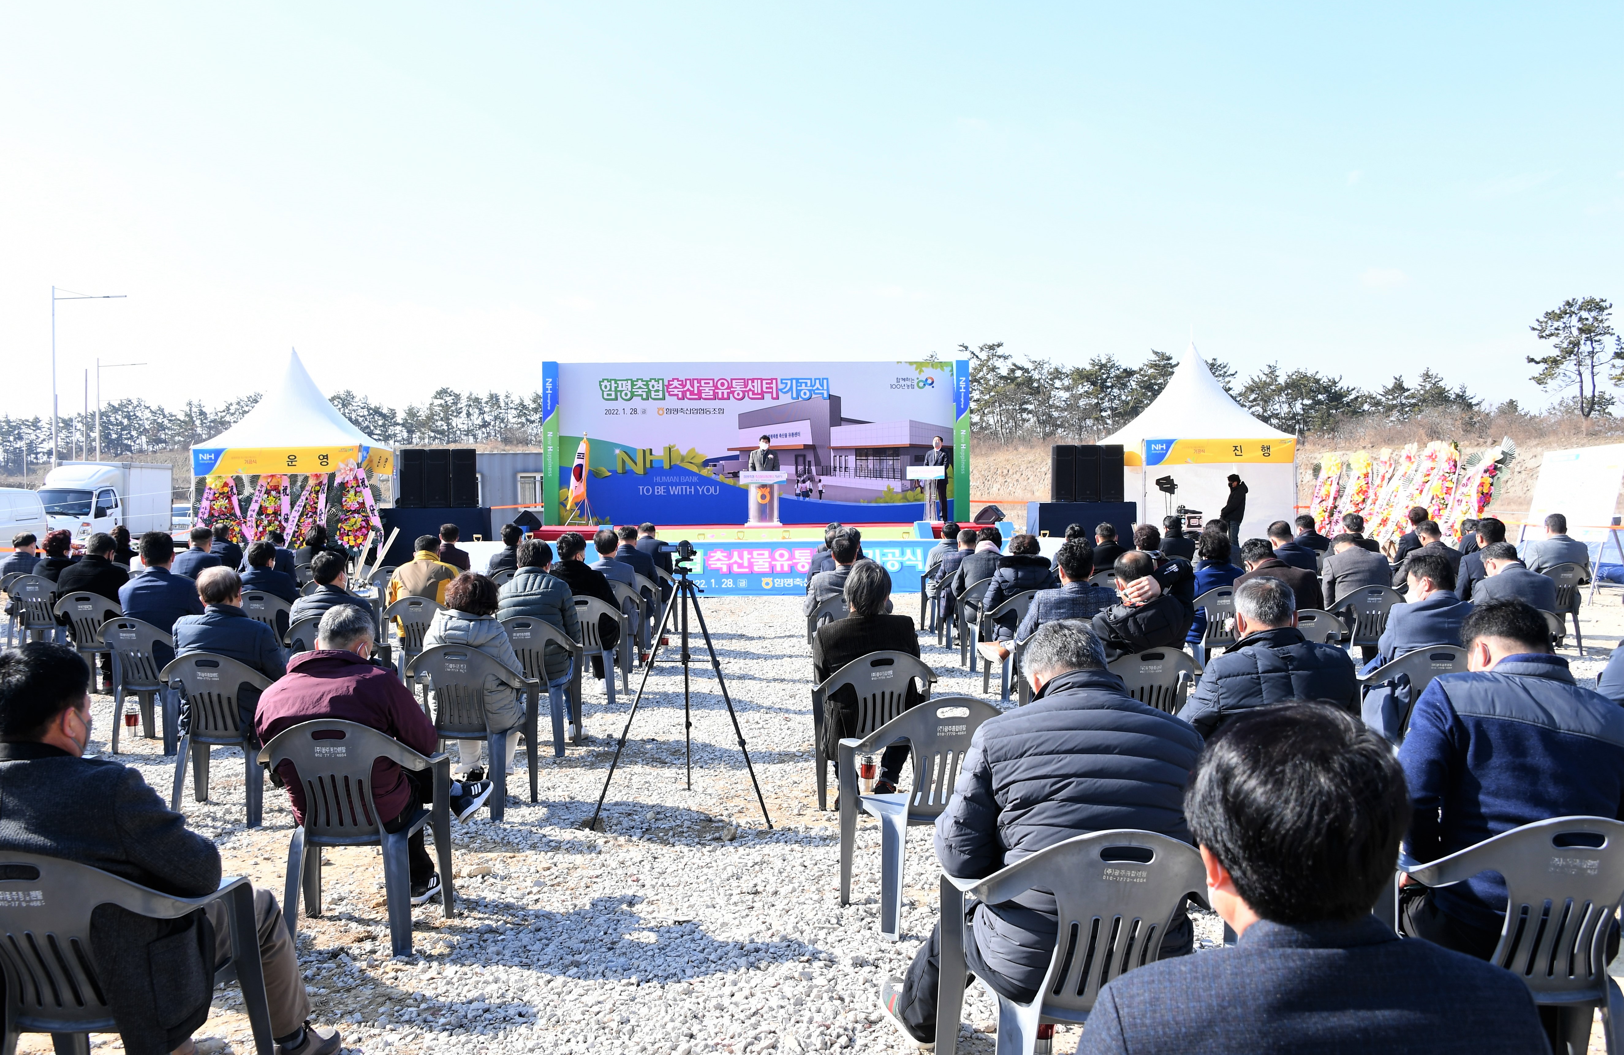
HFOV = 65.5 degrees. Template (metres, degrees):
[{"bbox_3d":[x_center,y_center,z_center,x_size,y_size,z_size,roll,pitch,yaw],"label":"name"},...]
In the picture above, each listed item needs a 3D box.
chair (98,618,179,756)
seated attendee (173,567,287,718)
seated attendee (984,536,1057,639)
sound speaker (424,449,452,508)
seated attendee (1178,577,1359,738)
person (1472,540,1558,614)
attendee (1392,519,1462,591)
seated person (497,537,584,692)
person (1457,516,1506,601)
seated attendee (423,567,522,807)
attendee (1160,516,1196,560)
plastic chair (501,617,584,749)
[{"bbox_3d":[-3.758,0.884,7.245,0.555,0.780,0.530,0,2,9],"label":"chair"},{"bbox_3d":[-2.665,0.745,6.075,0.560,1.210,0.820,0,2,4],"label":"seated attendee"},{"bbox_3d":[1.517,0.615,9.264,0.537,1.215,0.709,0,1,-2],"label":"seated attendee"},{"bbox_3d":[-7.726,-1.016,26.100,0.520,1.200,0.520,0,1,-4],"label":"sound speaker"},{"bbox_3d":[1.466,0.747,4.406,0.600,1.190,0.800,-1,2,-4],"label":"seated attendee"},{"bbox_3d":[4.149,0.648,7.721,0.540,1.160,0.820,0,2,-8],"label":"person"},{"bbox_3d":[5.244,0.537,10.965,0.540,1.220,0.760,0,1,3],"label":"attendee"},{"bbox_3d":[-1.541,0.673,7.269,0.506,1.225,0.709,0,1,-2],"label":"seated person"},{"bbox_3d":[4.994,0.553,9.522,0.540,1.280,0.820,-1,2,-14],"label":"person"},{"bbox_3d":[-1.585,0.764,6.052,0.500,1.120,0.680,0,2,1],"label":"seated attendee"},{"bbox_3d":[3.903,0.488,13.714,0.520,1.220,0.750,0,1,0],"label":"attendee"},{"bbox_3d":[-1.589,0.879,7.130,0.560,0.790,0.560,0,1,-3],"label":"plastic chair"}]

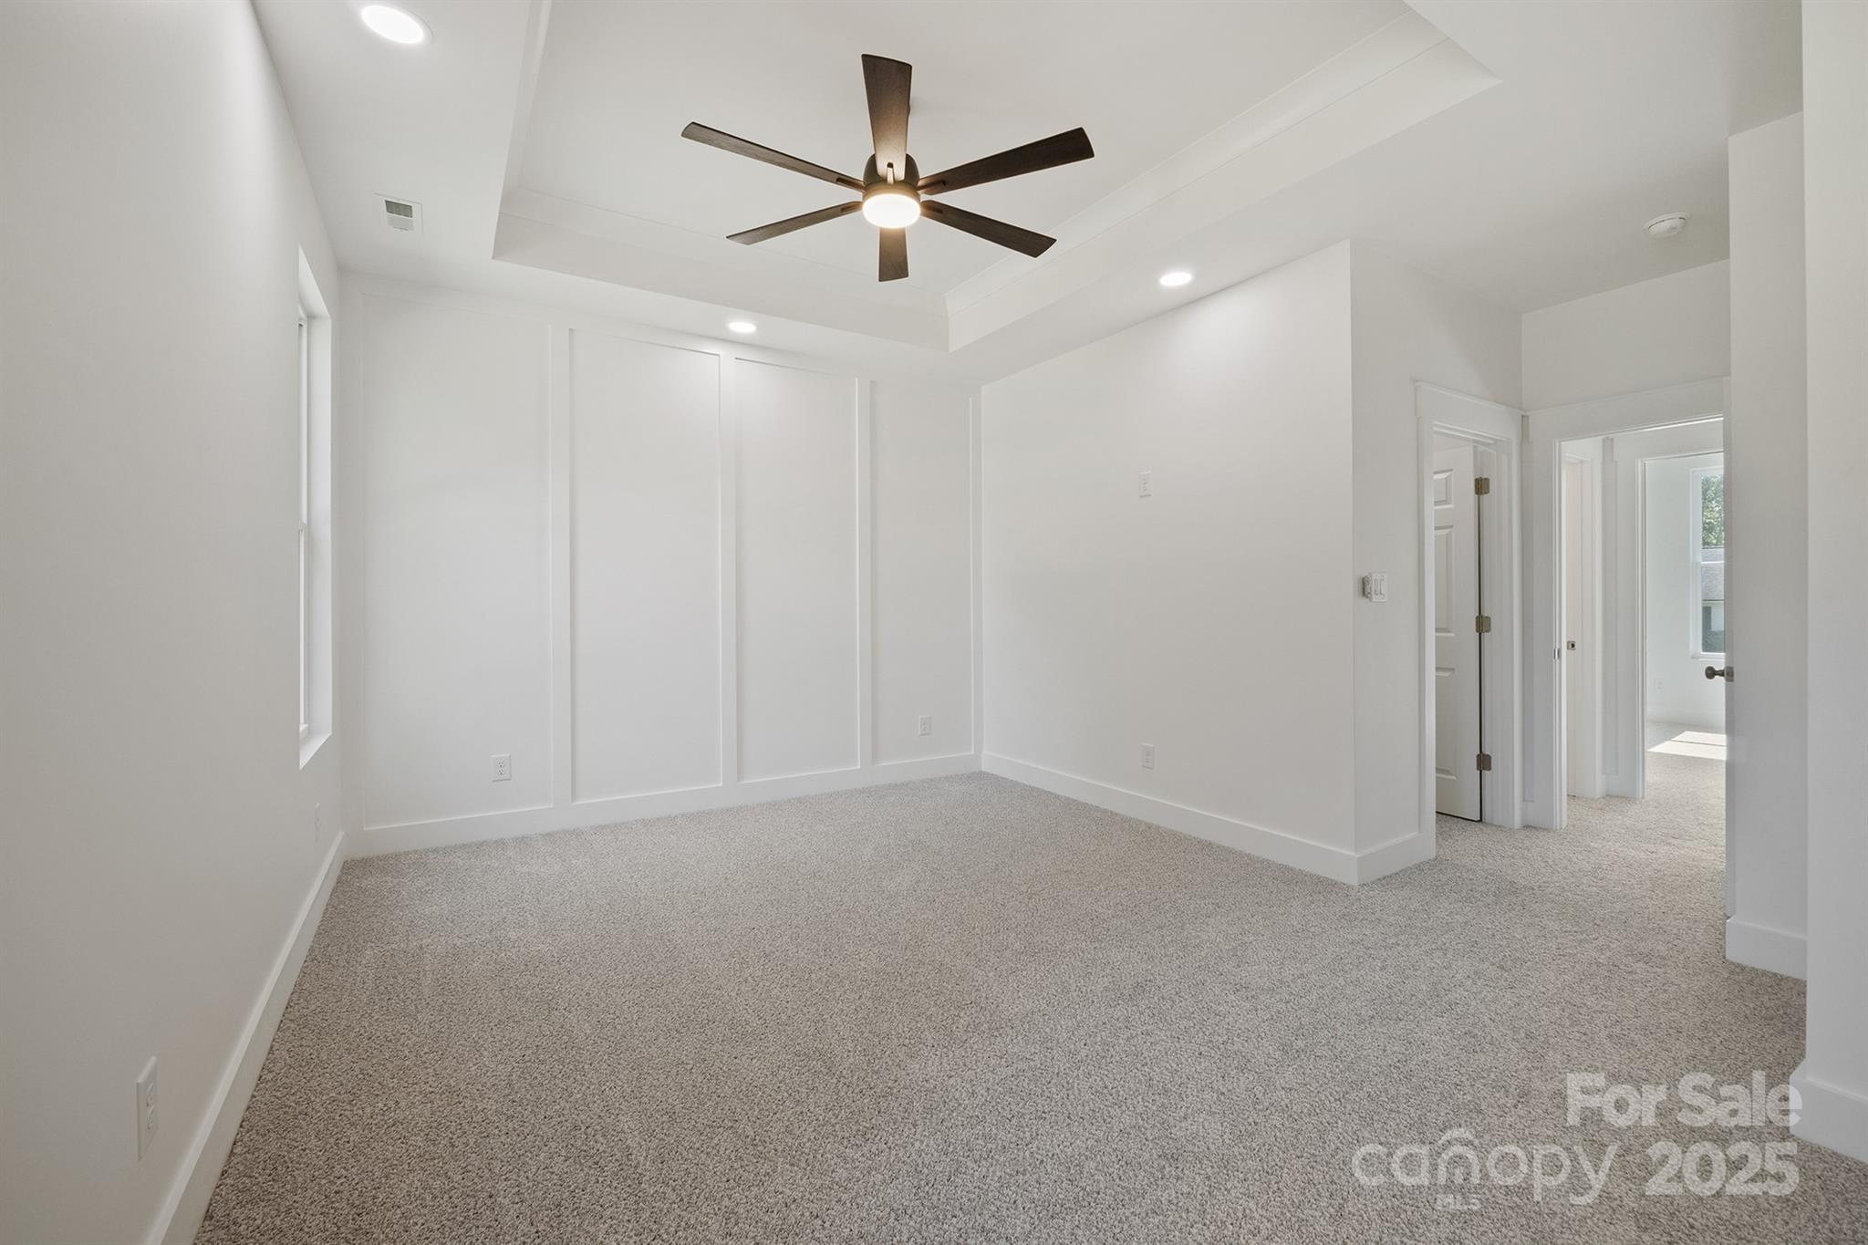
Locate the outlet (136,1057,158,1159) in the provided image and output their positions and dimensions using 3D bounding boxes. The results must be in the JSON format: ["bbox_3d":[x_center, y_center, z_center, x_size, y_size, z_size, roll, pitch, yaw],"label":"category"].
[{"bbox_3d":[-1.291,0.802,1.278,0.009,0.123,0.080,0,0,-32],"label":"outlet"}]

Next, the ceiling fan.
[{"bbox_3d":[-0.154,-1.702,2.897,1.460,0.420,1.500,0,0,-2],"label":"ceiling fan"}]

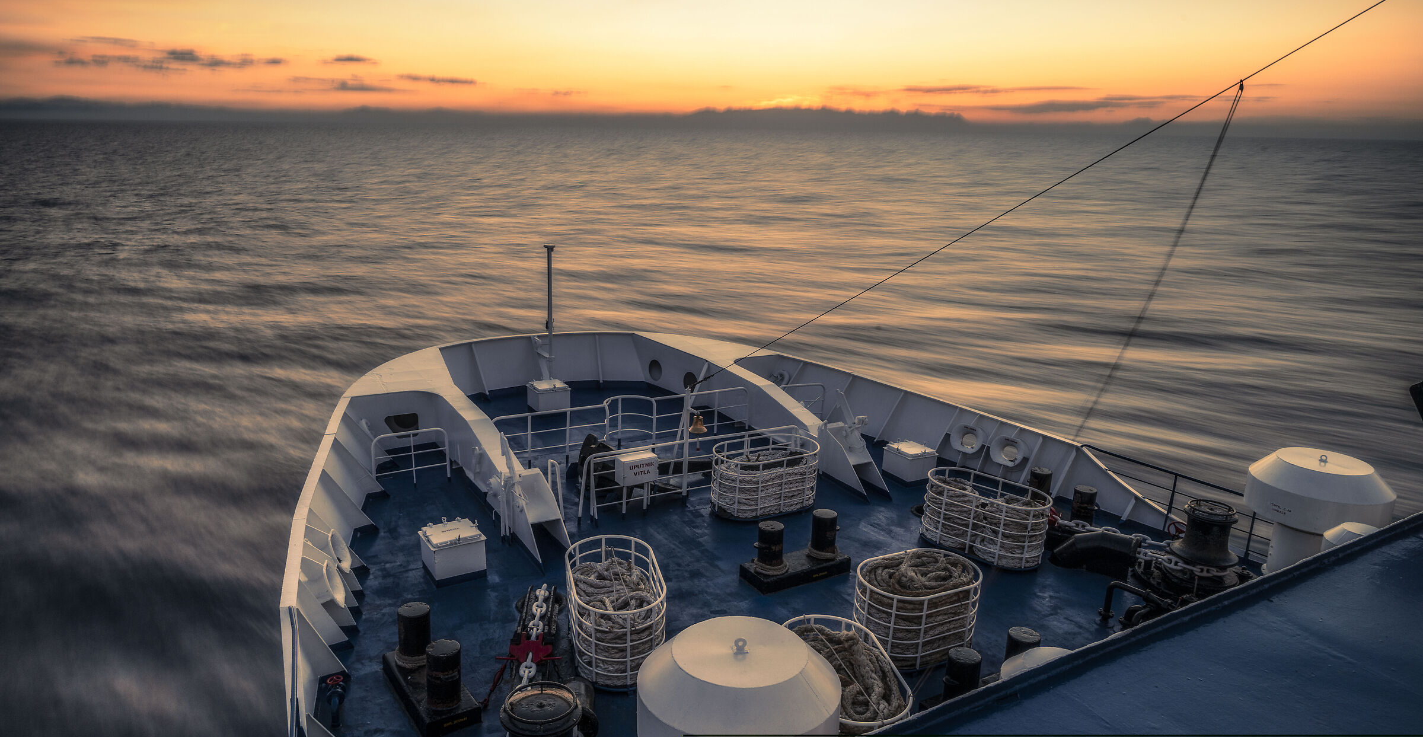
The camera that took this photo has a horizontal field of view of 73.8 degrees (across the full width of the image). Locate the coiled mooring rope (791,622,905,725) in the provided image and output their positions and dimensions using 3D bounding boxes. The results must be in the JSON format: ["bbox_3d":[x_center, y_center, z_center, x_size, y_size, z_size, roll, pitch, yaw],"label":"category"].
[{"bbox_3d":[1.282,3.471,9.645,0.954,0.835,1.775,-1,16,-12],"label":"coiled mooring rope"}]

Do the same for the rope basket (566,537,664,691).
[{"bbox_3d":[-1.153,2.858,11.298,1.052,0.960,1.893,-1,16,-13],"label":"rope basket"}]

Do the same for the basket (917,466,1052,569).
[{"bbox_3d":[4.111,2.241,14.290,1.886,0.960,0.993,14,19,35],"label":"basket"}]

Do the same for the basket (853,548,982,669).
[{"bbox_3d":[2.507,2.934,11.593,1.592,0.960,1.048,-5,18,-26],"label":"basket"}]

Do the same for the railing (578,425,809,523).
[{"bbox_3d":[-0.198,1.681,15.233,4.026,1.162,0.140,-6,18,-26],"label":"railing"}]

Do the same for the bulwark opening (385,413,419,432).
[{"bbox_3d":[-5.528,1.015,16.912,0.591,0.432,0.127,-8,19,-33],"label":"bulwark opening"}]

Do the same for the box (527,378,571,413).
[{"bbox_3d":[-3.338,0.601,19.529,0.711,0.635,0.711,-6,18,-29],"label":"box"}]

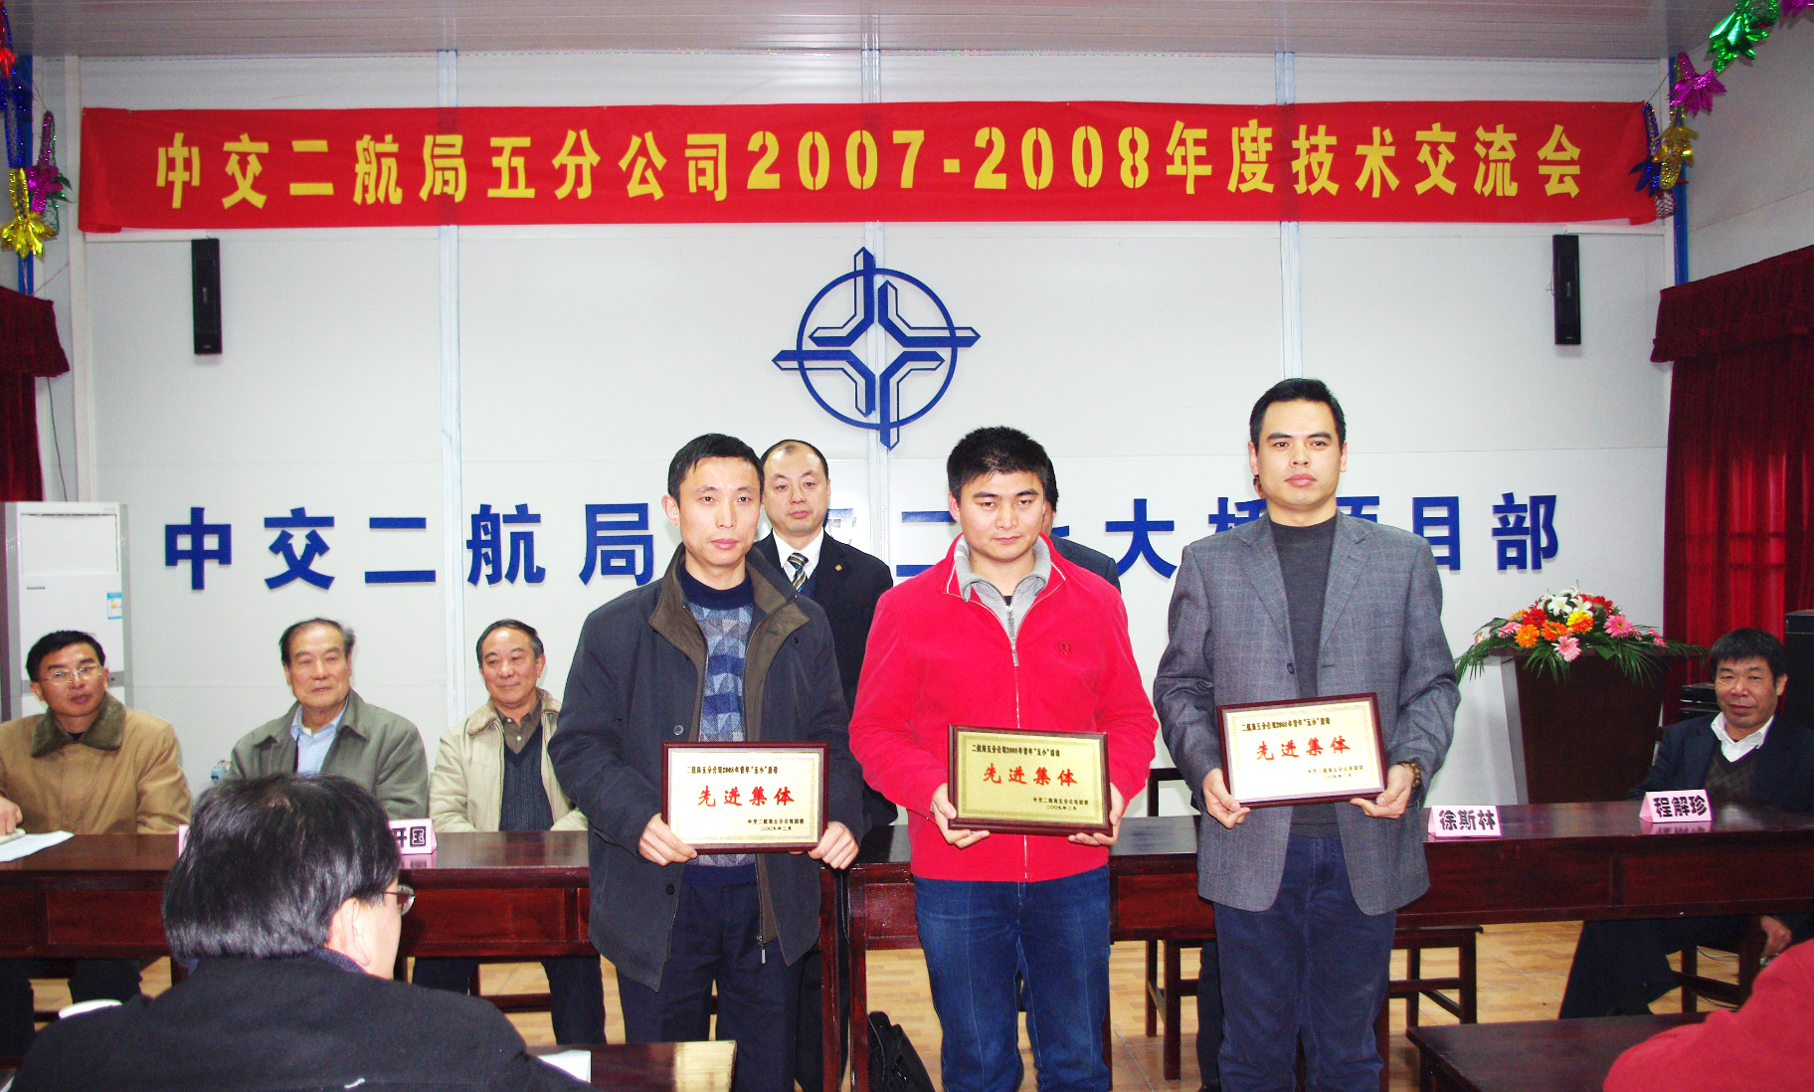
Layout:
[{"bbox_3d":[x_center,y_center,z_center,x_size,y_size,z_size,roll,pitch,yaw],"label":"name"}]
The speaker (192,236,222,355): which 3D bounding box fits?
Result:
[{"bbox_3d":[-2.900,-1.033,5.638,0.111,0.479,0.095,-1,1,-7],"label":"speaker"}]

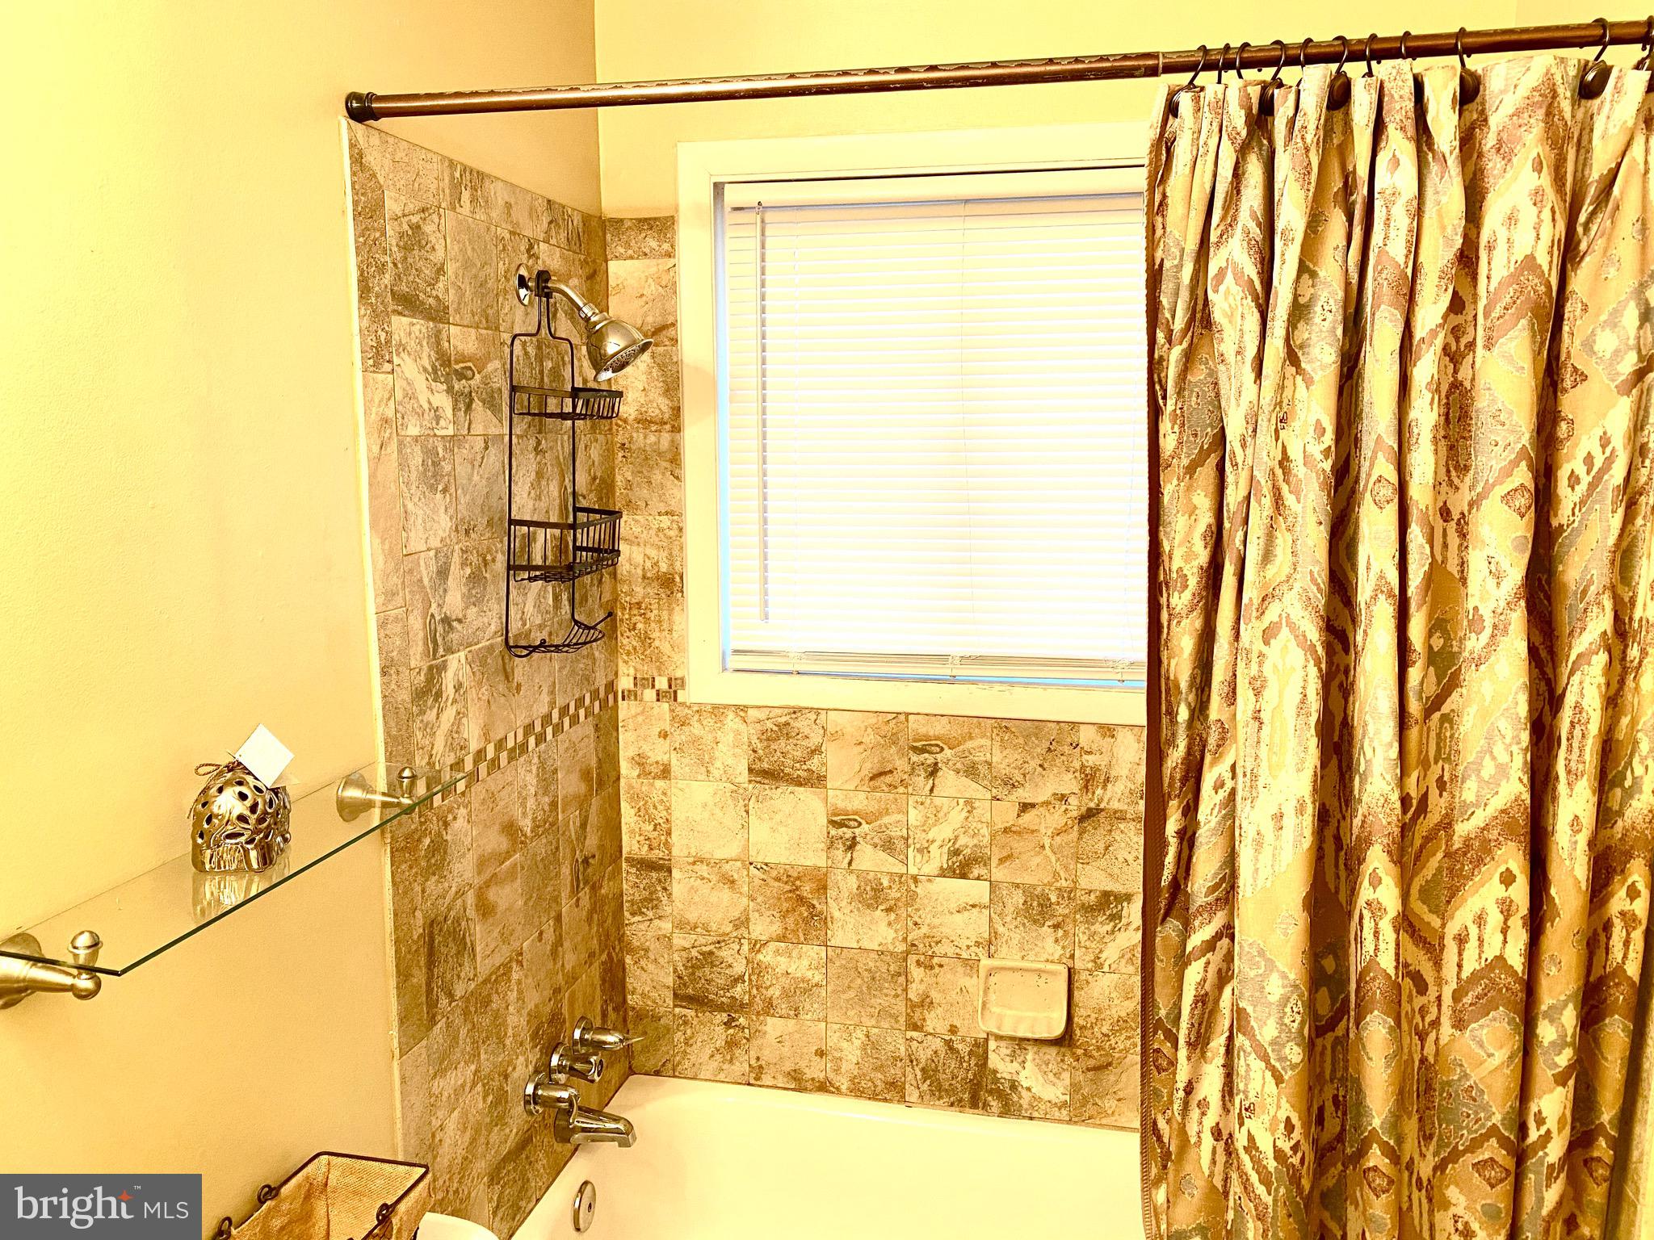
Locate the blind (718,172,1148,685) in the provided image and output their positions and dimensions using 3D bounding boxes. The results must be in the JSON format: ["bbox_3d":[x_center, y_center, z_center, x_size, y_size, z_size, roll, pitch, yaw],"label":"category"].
[{"bbox_3d":[0.233,-0.334,2.233,0.856,0.902,0.042,2,9,12],"label":"blind"}]

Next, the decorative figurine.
[{"bbox_3d":[-0.584,0.190,1.237,0.077,0.098,0.070,-1,9,-6],"label":"decorative figurine"}]

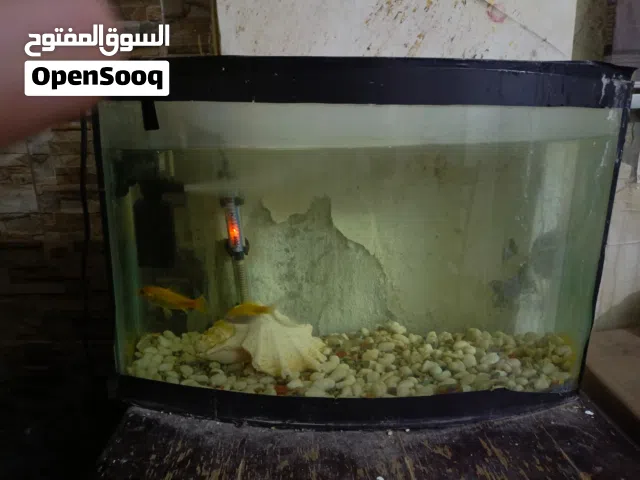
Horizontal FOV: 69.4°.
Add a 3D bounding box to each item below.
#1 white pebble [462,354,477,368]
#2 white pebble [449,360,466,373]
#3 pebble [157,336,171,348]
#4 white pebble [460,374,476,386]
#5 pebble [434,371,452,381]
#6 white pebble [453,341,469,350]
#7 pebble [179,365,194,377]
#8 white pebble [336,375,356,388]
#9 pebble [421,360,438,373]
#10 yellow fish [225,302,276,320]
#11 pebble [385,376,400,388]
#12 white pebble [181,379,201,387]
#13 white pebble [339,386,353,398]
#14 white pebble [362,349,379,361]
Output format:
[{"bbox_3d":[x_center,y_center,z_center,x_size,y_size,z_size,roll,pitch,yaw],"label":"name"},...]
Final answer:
[{"bbox_3d":[0.217,0.176,0.669,0.020,0.020,0.020,1,13,0],"label":"white pebble"},{"bbox_3d":[0.195,0.179,0.654,0.025,0.016,0.021,1,13,0],"label":"white pebble"},{"bbox_3d":[-0.226,0.149,0.670,0.019,0.016,0.018,-3,14,-19],"label":"pebble"},{"bbox_3d":[0.198,0.188,0.617,0.021,0.016,0.017,1,13,0],"label":"white pebble"},{"bbox_3d":[0.175,0.193,0.656,0.026,0.014,0.022,2,13,0],"label":"pebble"},{"bbox_3d":[0.210,0.157,0.687,0.022,0.014,0.018,6,14,18],"label":"white pebble"},{"bbox_3d":[-0.183,0.179,0.634,0.021,0.016,0.018,1,13,0],"label":"pebble"},{"bbox_3d":[0.033,0.177,0.580,0.024,0.015,0.020,1,12,0],"label":"white pebble"},{"bbox_3d":[0.162,0.187,0.683,0.027,0.016,0.023,2,13,0],"label":"pebble"},{"bbox_3d":[-0.099,0.101,0.650,0.071,0.026,0.013,-9,14,-10],"label":"yellow fish"},{"bbox_3d":[0.095,0.186,0.603,0.020,0.015,0.018,4,13,10],"label":"pebble"},{"bbox_3d":[-0.168,0.187,0.600,0.025,0.012,0.019,1,12,0],"label":"white pebble"},{"bbox_3d":[0.033,0.200,0.605,0.018,0.017,0.018,2,13,0],"label":"white pebble"},{"bbox_3d":[0.075,0.170,0.687,0.023,0.018,0.019,1,13,0],"label":"white pebble"}]

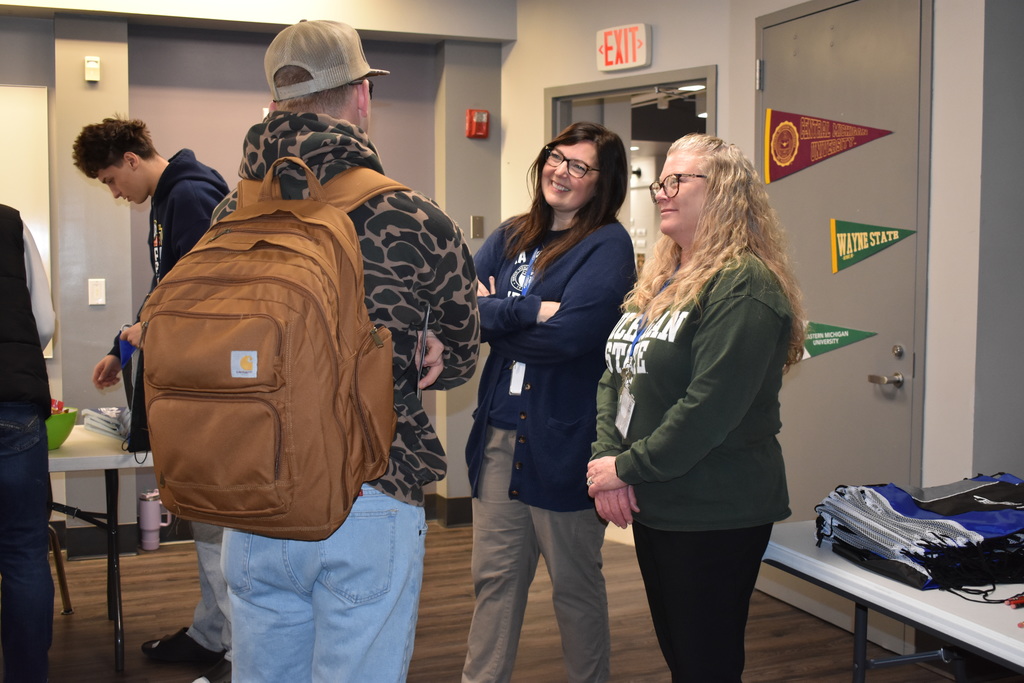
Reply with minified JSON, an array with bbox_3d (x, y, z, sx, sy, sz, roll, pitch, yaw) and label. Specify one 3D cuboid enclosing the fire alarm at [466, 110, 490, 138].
[{"bbox_3d":[-0.166,-1.084,5.672,0.117,0.142,0.050,-1,4,-20],"label":"fire alarm"}]

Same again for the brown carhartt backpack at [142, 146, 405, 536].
[{"bbox_3d":[-0.396,0.010,1.880,0.335,0.550,0.290,2,6,22],"label":"brown carhartt backpack"}]

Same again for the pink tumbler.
[{"bbox_3d":[-1.690,0.840,5.398,0.145,0.277,0.095,-1,4,-18],"label":"pink tumbler"}]

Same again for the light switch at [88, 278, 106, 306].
[{"bbox_3d":[-1.871,-0.223,5.132,0.071,0.115,0.012,-1,4,-20],"label":"light switch"}]

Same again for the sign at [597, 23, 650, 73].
[{"bbox_3d":[0.518,-1.371,5.315,0.300,0.192,0.045,4,6,44],"label":"sign"}]

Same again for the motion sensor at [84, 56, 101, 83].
[{"bbox_3d":[-1.883,-1.221,5.109,0.066,0.112,0.047,-1,4,-22],"label":"motion sensor"}]

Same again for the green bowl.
[{"bbox_3d":[-1.585,0.291,3.803,0.265,0.125,0.265,-2,4,-23],"label":"green bowl"}]

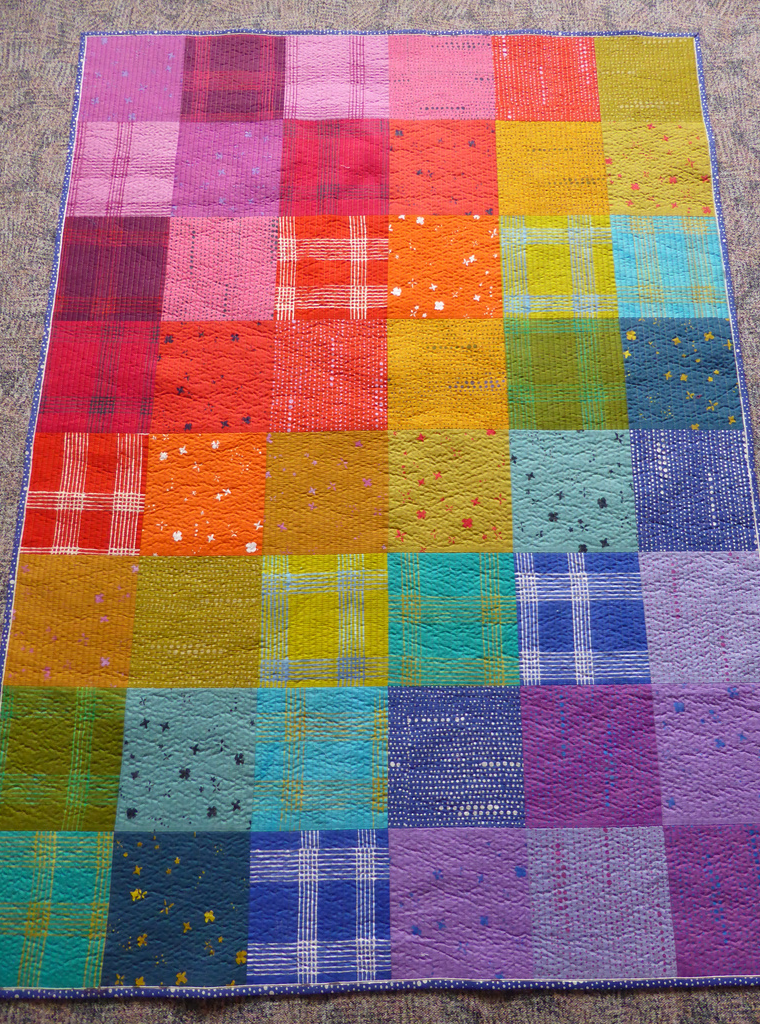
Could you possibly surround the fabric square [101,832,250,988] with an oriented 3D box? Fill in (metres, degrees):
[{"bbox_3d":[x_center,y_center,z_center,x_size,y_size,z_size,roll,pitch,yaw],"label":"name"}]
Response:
[{"bbox_3d":[-0.318,0.625,1.168,0.222,0.012,0.224,0,76,0],"label":"fabric square"}]

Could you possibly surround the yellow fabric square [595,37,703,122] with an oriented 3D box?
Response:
[{"bbox_3d":[0.604,-0.971,1.665,0.227,0.012,0.234,0,75,0],"label":"yellow fabric square"}]

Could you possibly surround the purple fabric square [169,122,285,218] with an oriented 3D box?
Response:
[{"bbox_3d":[-0.307,-0.699,1.502,0.217,0.012,0.226,0,76,0],"label":"purple fabric square"}]

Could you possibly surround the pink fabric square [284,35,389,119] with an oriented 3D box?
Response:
[{"bbox_3d":[-0.097,-0.974,1.663,0.234,0.010,0.234,0,76,1],"label":"pink fabric square"}]

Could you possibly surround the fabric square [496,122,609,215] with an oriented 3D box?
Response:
[{"bbox_3d":[0.349,-0.700,1.502,0.221,0.012,0.224,0,76,0],"label":"fabric square"}]

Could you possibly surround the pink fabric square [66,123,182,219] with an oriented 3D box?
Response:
[{"bbox_3d":[-0.491,-0.657,1.421,0.200,0.010,0.214,0,75,1],"label":"pink fabric square"}]

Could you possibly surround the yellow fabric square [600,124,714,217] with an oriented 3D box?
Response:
[{"bbox_3d":[0.565,-0.699,1.501,0.217,0.012,0.224,0,76,0],"label":"yellow fabric square"}]

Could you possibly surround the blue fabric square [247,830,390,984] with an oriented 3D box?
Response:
[{"bbox_3d":[-0.101,0.657,1.241,0.235,0.010,0.234,0,76,1],"label":"blue fabric square"}]

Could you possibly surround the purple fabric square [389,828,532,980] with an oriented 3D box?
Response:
[{"bbox_3d":[0.134,0.655,1.243,0.235,0.012,0.230,0,75,0],"label":"purple fabric square"}]

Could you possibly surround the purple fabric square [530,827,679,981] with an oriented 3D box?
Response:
[{"bbox_3d":[0.348,0.615,1.169,0.221,0.012,0.221,0,76,0],"label":"purple fabric square"}]

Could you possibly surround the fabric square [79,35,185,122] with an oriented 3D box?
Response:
[{"bbox_3d":[-0.558,-0.976,1.674,0.229,0.012,0.235,0,75,0],"label":"fabric square"}]

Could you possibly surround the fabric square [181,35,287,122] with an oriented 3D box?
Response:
[{"bbox_3d":[-0.308,-0.913,1.556,0.217,0.012,0.220,0,76,0],"label":"fabric square"}]

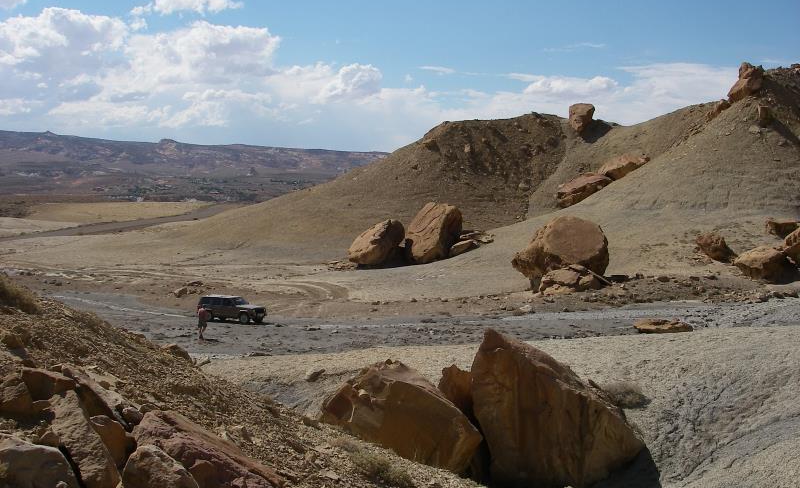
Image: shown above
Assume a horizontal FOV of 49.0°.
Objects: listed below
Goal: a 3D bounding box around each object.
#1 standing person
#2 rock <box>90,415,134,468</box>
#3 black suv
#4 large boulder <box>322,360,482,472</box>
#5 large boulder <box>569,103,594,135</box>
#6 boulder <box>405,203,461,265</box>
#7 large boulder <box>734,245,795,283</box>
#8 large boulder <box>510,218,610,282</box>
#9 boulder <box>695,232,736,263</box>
[{"bbox_3d":[-10.360,4.123,46.300,0.520,1.790,0.360,0,5,0],"label":"standing person"},{"bbox_3d":[-3.306,2.271,10.100,0.470,0.570,0.450,-2,5,-18],"label":"rock"},{"bbox_3d":[-10.560,4.117,55.200,4.250,1.680,1.800,2,5,20],"label":"black suv"},{"bbox_3d":[0.063,4.482,22.300,3.700,2.900,2.600,0,5,0],"label":"large boulder"},{"bbox_3d":[23.767,-16.369,115.000,3.300,4.100,3.100,0,5,0],"label":"large boulder"},{"bbox_3d":[2.937,-0.921,77.000,5.000,5.200,4.000,1,5,10],"label":"boulder"},{"bbox_3d":[27.394,1.465,66.000,4.100,2.600,3.200,2,5,22],"label":"large boulder"},{"bbox_3d":[11.788,0.477,64.500,6.600,4.800,4.600,1,5,10],"label":"large boulder"},{"bbox_3d":[25.507,0.283,71.000,3.200,2.300,2.600,2,5,20],"label":"boulder"}]

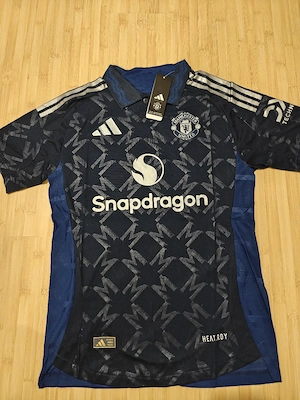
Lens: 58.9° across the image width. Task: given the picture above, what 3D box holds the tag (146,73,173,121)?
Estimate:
[{"bbox_3d":[0.024,-0.254,0.657,0.042,0.006,0.121,11,79,2],"label":"tag"}]

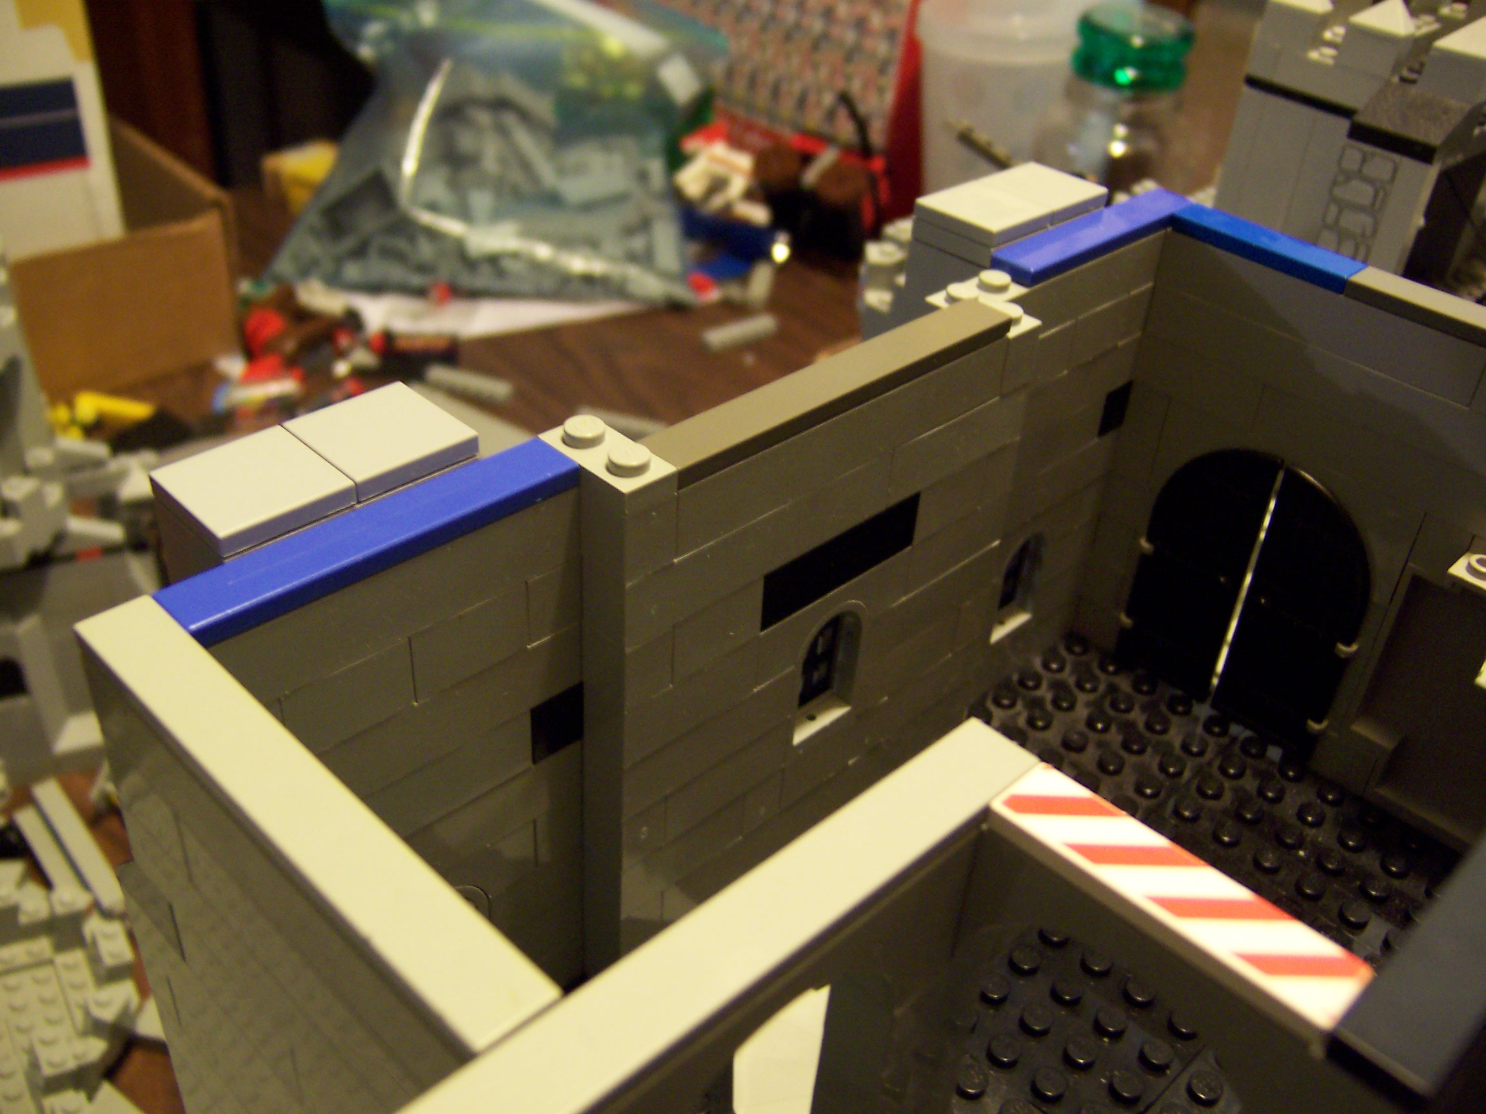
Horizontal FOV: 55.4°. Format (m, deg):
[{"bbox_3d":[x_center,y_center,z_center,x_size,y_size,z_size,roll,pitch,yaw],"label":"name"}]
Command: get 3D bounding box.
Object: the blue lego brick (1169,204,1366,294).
[{"bbox_3d":[0.087,-0.051,0.235,0.008,0.003,0.032,-28,46,-36],"label":"blue lego brick"}]

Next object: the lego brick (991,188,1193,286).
[{"bbox_3d":[0.059,-0.053,0.235,0.048,0.003,0.008,-28,46,-37],"label":"lego brick"}]

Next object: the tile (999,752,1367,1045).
[{"bbox_3d":[0.035,0.028,0.119,0.008,0.003,0.032,-28,46,-36],"label":"tile"}]

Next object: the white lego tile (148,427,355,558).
[{"bbox_3d":[-0.053,-0.007,0.155,0.016,0.003,0.016,-28,46,-36],"label":"white lego tile"}]

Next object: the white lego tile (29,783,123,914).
[{"bbox_3d":[-0.211,0.092,0.450,0.008,0.003,0.064,-23,43,-33],"label":"white lego tile"}]

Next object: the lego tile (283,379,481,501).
[{"bbox_3d":[-0.042,-0.013,0.164,0.016,0.003,0.016,-28,46,-36],"label":"lego tile"}]

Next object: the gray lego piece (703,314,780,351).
[{"bbox_3d":[-0.002,-0.127,0.799,0.047,0.004,0.009,-22,43,-32],"label":"gray lego piece"}]

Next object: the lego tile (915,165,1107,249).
[{"bbox_3d":[0.045,-0.059,0.236,0.032,0.003,0.016,-28,46,-37],"label":"lego tile"}]

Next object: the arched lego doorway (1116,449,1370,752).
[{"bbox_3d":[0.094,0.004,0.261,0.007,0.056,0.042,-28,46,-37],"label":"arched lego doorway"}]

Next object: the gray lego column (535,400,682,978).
[{"bbox_3d":[-0.019,0.024,0.193,0.008,0.091,0.016,-28,46,-37],"label":"gray lego column"}]

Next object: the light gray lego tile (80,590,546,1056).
[{"bbox_3d":[-0.039,0.021,0.120,0.008,0.003,0.064,-28,46,-36],"label":"light gray lego tile"}]

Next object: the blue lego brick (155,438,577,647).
[{"bbox_3d":[-0.039,-0.002,0.154,0.048,0.003,0.008,-28,46,-37],"label":"blue lego brick"}]

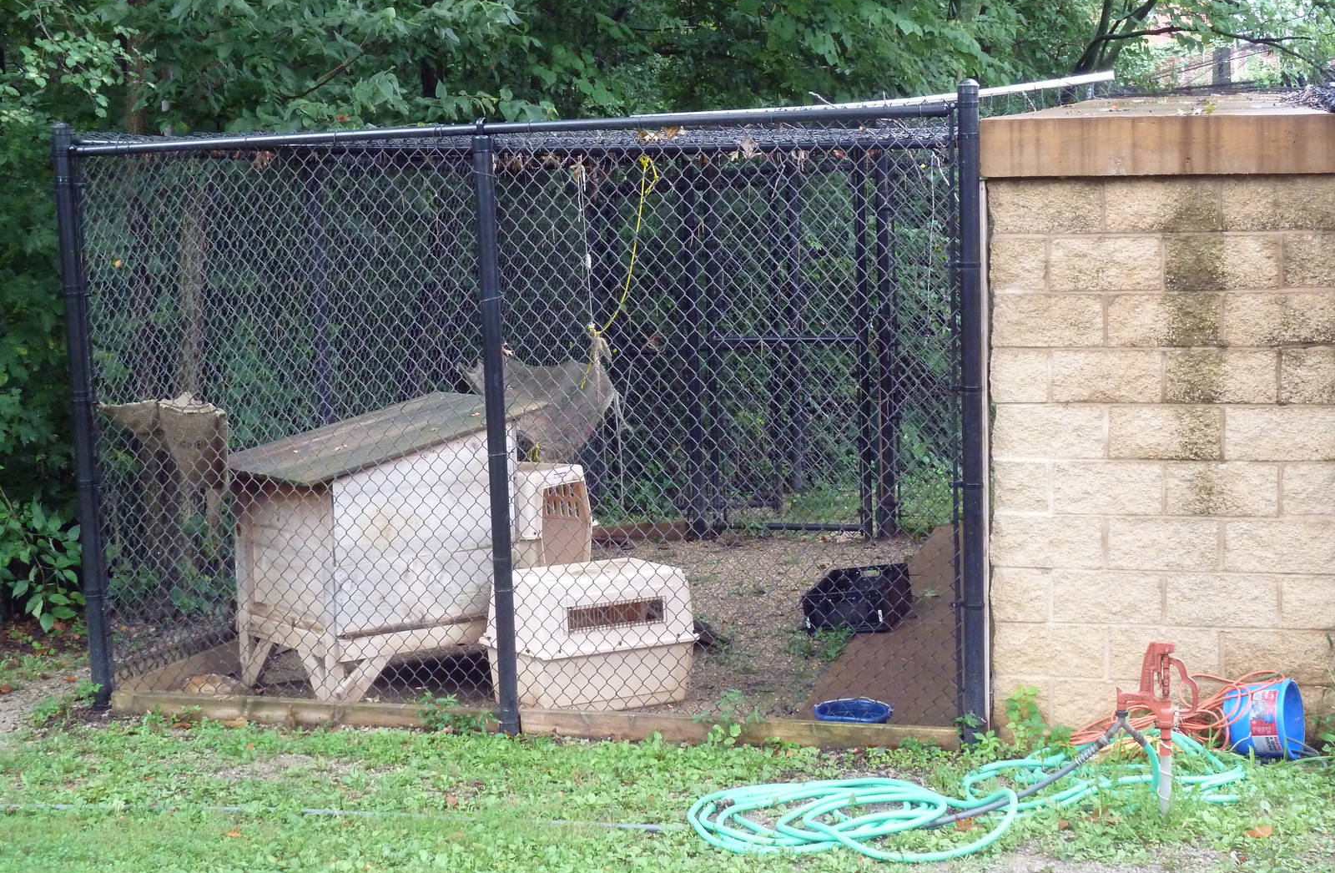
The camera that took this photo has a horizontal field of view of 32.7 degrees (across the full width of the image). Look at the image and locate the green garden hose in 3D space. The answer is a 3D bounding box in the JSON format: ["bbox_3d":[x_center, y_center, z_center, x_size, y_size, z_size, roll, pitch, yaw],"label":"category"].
[{"bbox_3d":[1.088,1.086,7.466,2.270,0.240,1.100,-6,10,-27],"label":"green garden hose"}]

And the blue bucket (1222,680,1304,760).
[{"bbox_3d":[2.100,0.996,8.030,0.250,0.285,0.285,-3,6,36],"label":"blue bucket"}]

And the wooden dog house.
[{"bbox_3d":[-1.255,0.458,9.945,1.250,1.200,0.850,-6,8,-42],"label":"wooden dog house"}]

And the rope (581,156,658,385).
[{"bbox_3d":[-0.230,-0.794,10.900,0.385,1.120,0.140,-2,8,-1],"label":"rope"}]

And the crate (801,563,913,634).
[{"bbox_3d":[0.915,0.785,10.850,0.385,0.210,0.560,-5,6,18],"label":"crate"}]

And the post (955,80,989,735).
[{"bbox_3d":[1.114,-0.073,8.320,0.077,2.420,0.077,0,9,14],"label":"post"}]

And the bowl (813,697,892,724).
[{"bbox_3d":[0.725,1.128,8.900,0.300,0.110,0.300,-2,8,0],"label":"bowl"}]

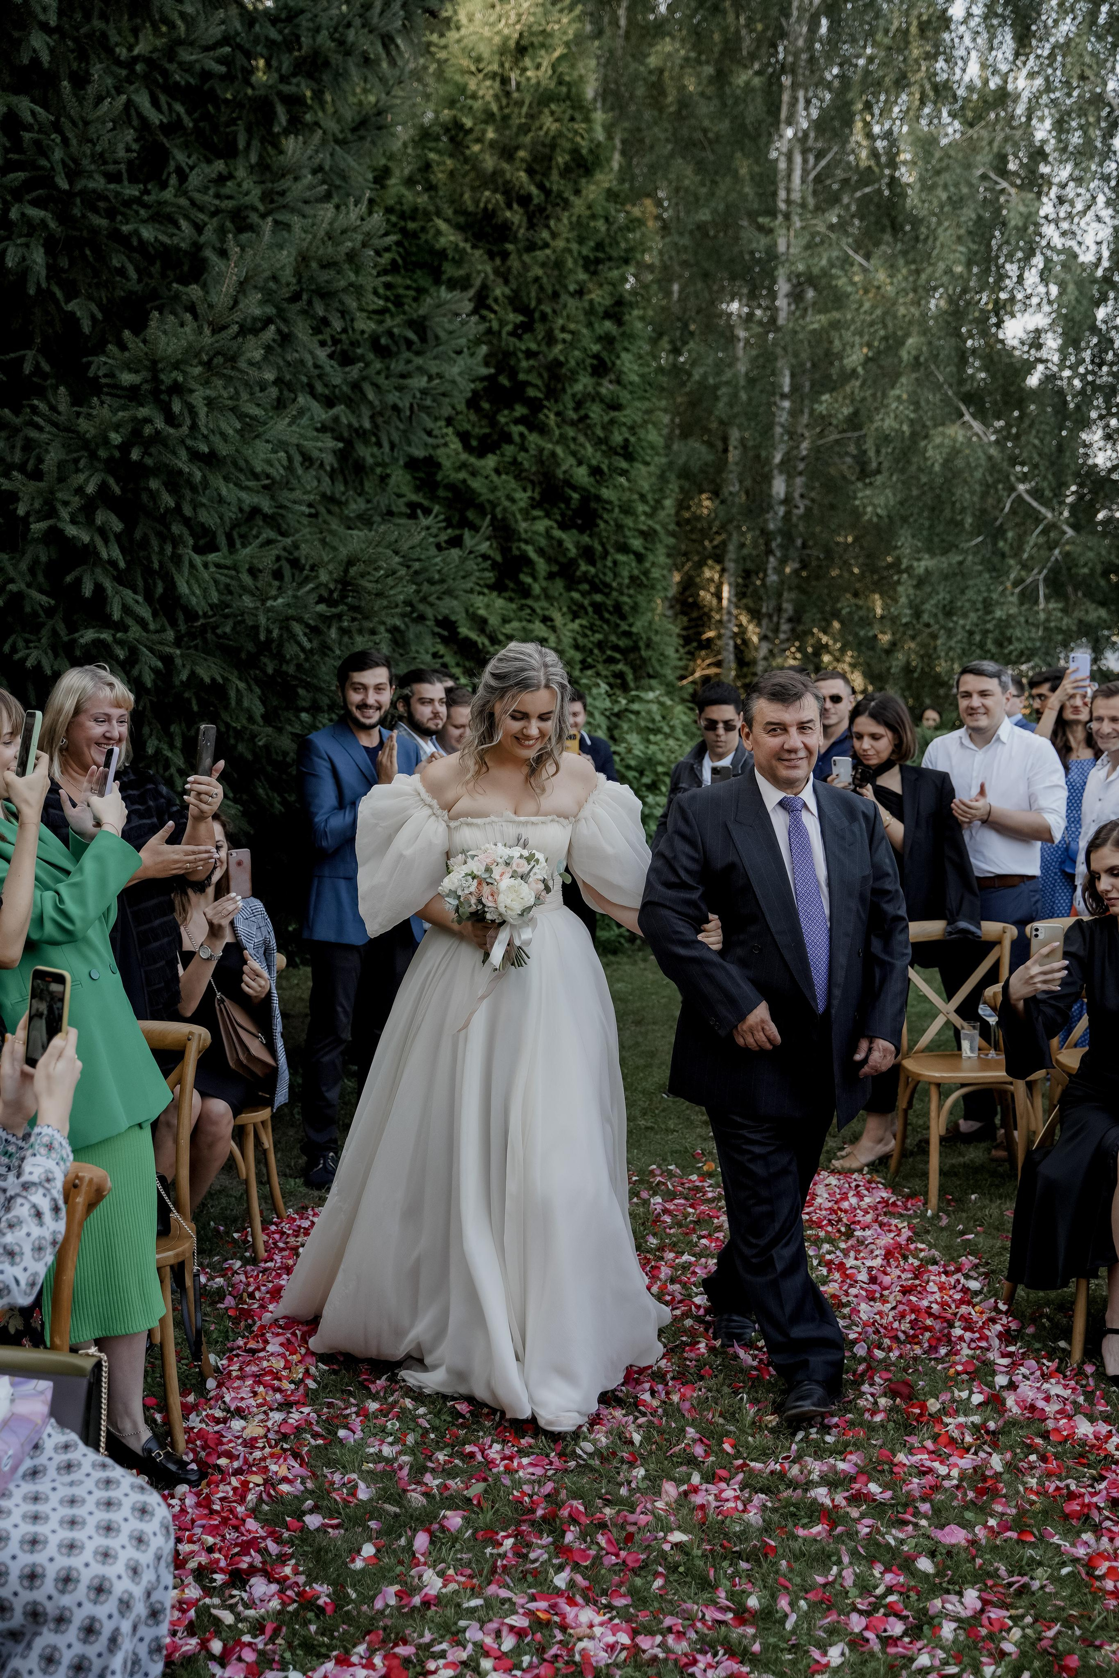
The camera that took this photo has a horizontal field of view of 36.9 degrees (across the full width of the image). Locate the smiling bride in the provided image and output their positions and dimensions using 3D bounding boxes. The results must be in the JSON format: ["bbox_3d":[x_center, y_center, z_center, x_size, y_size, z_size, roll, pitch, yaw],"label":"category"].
[{"bbox_3d":[-0.181,0.410,4.229,1.113,1.783,0.906,-1,4,-6],"label":"smiling bride"}]

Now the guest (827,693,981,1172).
[{"bbox_3d":[1.220,0.319,5.935,0.460,1.660,0.480,-5,7,-44],"label":"guest"}]

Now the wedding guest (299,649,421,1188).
[{"bbox_3d":[-0.660,0.278,5.630,0.480,1.800,0.380,-3,6,-31],"label":"wedding guest"}]

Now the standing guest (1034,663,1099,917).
[{"bbox_3d":[2.113,0.175,6.896,0.480,1.770,0.450,2,6,17],"label":"standing guest"}]

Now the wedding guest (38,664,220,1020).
[{"bbox_3d":[-1.131,0.424,4.358,0.500,1.745,0.500,-5,7,-43],"label":"wedding guest"}]

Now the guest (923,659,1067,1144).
[{"bbox_3d":[1.611,0.232,6.229,0.530,1.780,0.420,4,6,33],"label":"guest"}]

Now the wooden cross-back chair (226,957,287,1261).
[{"bbox_3d":[-1.088,0.806,5.156,0.478,0.877,0.502,-1,4,-3],"label":"wooden cross-back chair"}]

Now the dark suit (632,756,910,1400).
[{"bbox_3d":[0.520,0.540,4.072,0.650,1.468,0.492,-2,4,-10],"label":"dark suit"}]

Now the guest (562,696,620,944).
[{"bbox_3d":[0.069,0.107,8.045,0.520,1.690,0.400,0,5,3],"label":"guest"}]

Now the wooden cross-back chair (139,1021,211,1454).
[{"bbox_3d":[-1.045,0.905,3.854,0.478,0.877,0.502,-1,4,-8],"label":"wooden cross-back chair"}]

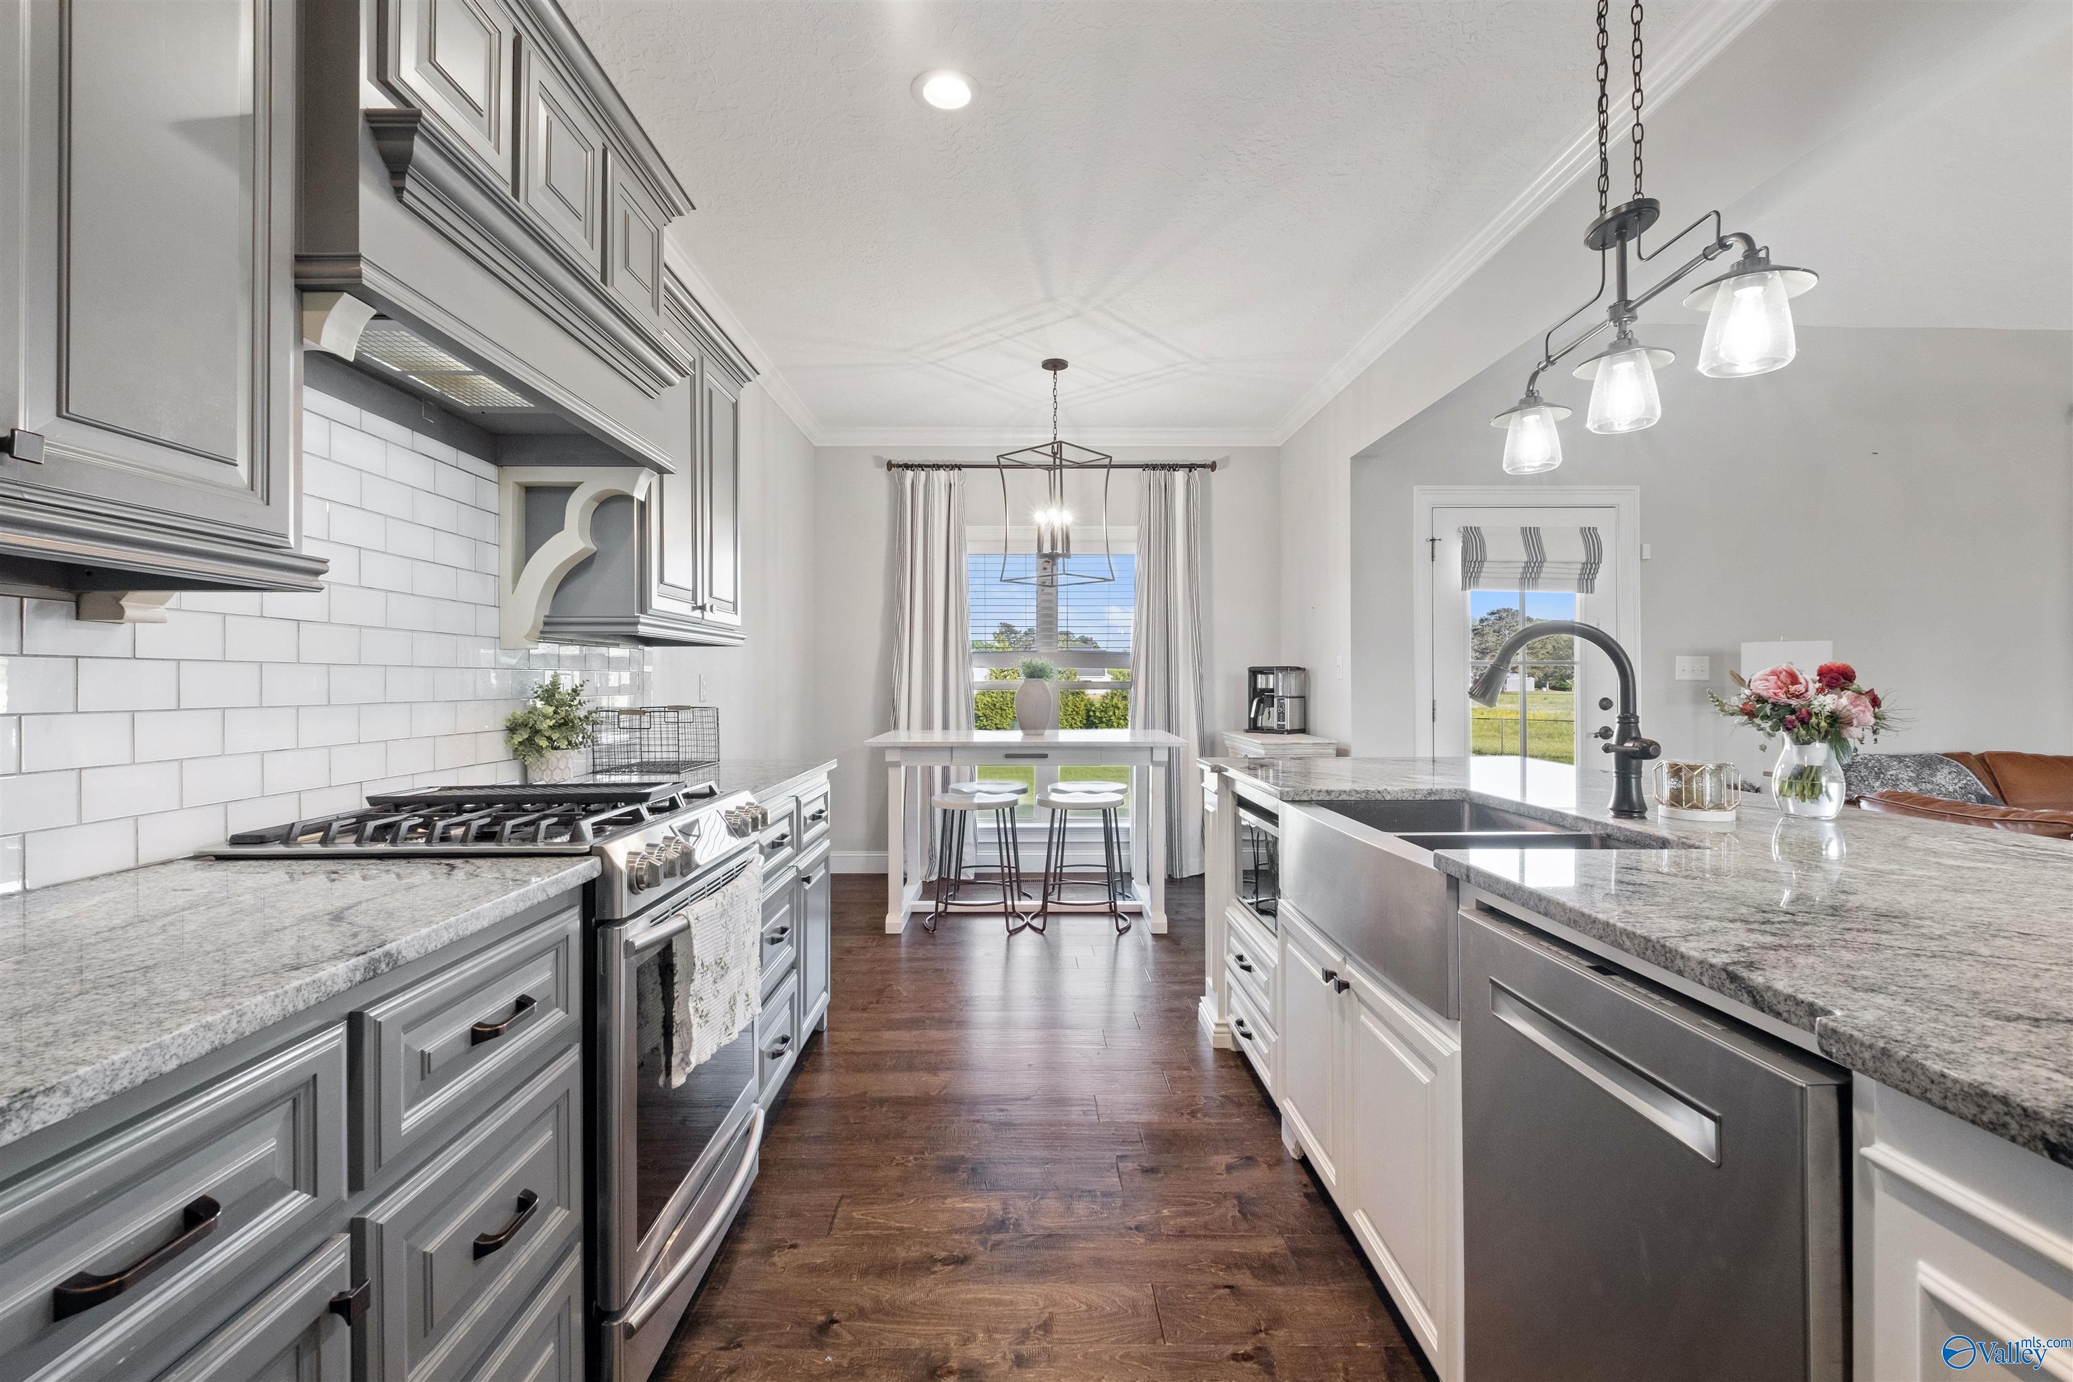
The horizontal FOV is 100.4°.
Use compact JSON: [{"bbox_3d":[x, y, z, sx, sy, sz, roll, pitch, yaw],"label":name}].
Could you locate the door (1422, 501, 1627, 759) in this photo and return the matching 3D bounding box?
[{"bbox_3d":[2.412,0.107,4.272,0.935,2.060,0.060,0,0,-1],"label":"door"}]

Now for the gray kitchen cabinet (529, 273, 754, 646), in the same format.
[{"bbox_3d":[-1.123,-0.612,2.533,0.350,0.930,0.840,0,0,-1],"label":"gray kitchen cabinet"}]

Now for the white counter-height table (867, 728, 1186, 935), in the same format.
[{"bbox_3d":[-0.045,0.692,4.380,1.510,0.905,0.730,0,1,-1],"label":"white counter-height table"}]

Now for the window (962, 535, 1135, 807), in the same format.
[{"bbox_3d":[0.075,-0.070,5.360,1.420,1.760,0.110,0,1,-1],"label":"window"}]

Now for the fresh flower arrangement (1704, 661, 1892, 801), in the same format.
[{"bbox_3d":[1.565,0.099,1.760,0.290,0.325,0.290,0,1,-1],"label":"fresh flower arrangement"}]

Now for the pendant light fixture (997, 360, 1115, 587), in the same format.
[{"bbox_3d":[0.090,-1.061,4.200,0.400,1.055,0.400,0,1,39],"label":"pendant light fixture"}]

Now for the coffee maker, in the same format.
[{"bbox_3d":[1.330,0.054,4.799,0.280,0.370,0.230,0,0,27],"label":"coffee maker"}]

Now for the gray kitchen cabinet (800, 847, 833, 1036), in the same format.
[{"bbox_3d":[-0.957,0.797,2.721,0.540,0.620,0.410,0,0,-1],"label":"gray kitchen cabinet"}]

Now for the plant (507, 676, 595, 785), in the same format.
[{"bbox_3d":[-1.189,0.100,2.116,0.205,0.272,0.205,0,0,-1],"label":"plant"}]

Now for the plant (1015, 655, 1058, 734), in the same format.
[{"bbox_3d":[-0.010,0.030,4.451,0.210,0.405,0.210,0,0,-1],"label":"plant"}]

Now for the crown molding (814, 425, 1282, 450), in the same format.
[{"bbox_3d":[0.074,-1.548,5.262,2.870,0.095,0.075,0,0,-1],"label":"crown molding"}]

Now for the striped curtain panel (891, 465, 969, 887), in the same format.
[{"bbox_3d":[-0.634,-0.103,5.240,0.490,2.480,0.130,0,1,-1],"label":"striped curtain panel"}]

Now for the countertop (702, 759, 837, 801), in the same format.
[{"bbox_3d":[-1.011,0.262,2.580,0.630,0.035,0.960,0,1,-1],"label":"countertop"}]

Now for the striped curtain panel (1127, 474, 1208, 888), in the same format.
[{"bbox_3d":[0.796,-0.105,5.237,0.450,2.470,0.120,0,0,-1],"label":"striped curtain panel"}]

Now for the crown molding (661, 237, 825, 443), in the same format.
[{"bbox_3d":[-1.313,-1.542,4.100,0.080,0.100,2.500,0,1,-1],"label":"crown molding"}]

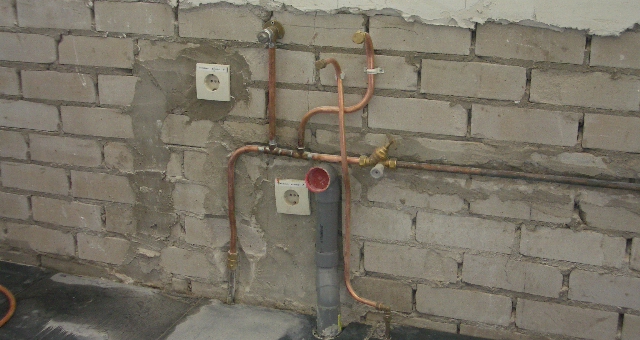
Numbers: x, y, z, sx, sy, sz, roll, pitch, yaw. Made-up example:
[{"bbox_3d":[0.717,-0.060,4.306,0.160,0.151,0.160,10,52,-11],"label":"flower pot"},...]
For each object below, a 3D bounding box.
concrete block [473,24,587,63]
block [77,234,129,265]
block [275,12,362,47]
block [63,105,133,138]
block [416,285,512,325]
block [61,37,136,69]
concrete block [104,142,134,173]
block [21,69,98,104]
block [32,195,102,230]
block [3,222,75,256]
[{"bbox_3d":[0.430,-0.265,1.822,0.210,0.069,0.100,6,19,19],"label":"concrete block"},{"bbox_3d":[-0.530,0.188,2.334,0.148,0.070,0.100,6,19,20],"label":"block"},{"bbox_3d":[0.012,-0.312,1.959,0.211,0.070,0.100,6,19,20],"label":"block"},{"bbox_3d":[-0.521,-0.131,2.233,0.210,0.069,0.100,6,19,19],"label":"block"},{"bbox_3d":[0.334,0.282,2.035,0.210,0.069,0.100,6,19,19],"label":"block"},{"bbox_3d":[-0.511,-0.289,2.178,0.210,0.069,0.100,6,19,19],"label":"block"},{"bbox_3d":[-0.468,-0.048,2.234,0.080,0.067,0.100,6,19,20],"label":"concrete block"},{"bbox_3d":[-0.617,-0.222,2.241,0.210,0.069,0.100,6,19,19],"label":"block"},{"bbox_3d":[-0.627,0.096,2.347,0.210,0.069,0.100,6,19,19],"label":"block"},{"bbox_3d":[-0.709,0.167,2.402,0.210,0.069,0.100,6,19,19],"label":"block"}]

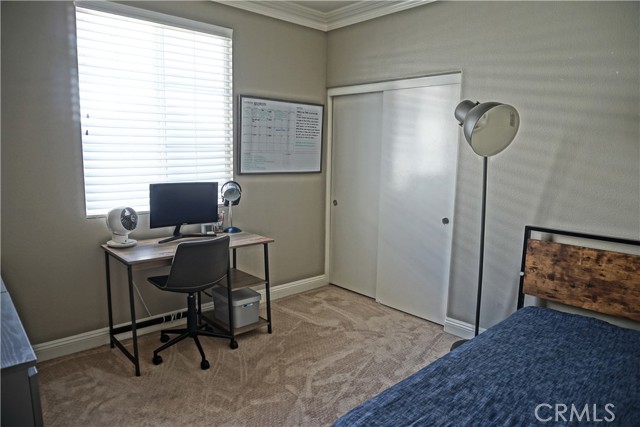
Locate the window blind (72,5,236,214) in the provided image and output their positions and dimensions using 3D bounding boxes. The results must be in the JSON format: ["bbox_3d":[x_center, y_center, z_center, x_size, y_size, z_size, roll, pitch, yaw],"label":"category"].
[{"bbox_3d":[-1.181,-0.749,3.274,1.170,1.470,0.070,-7,11,-41],"label":"window blind"}]

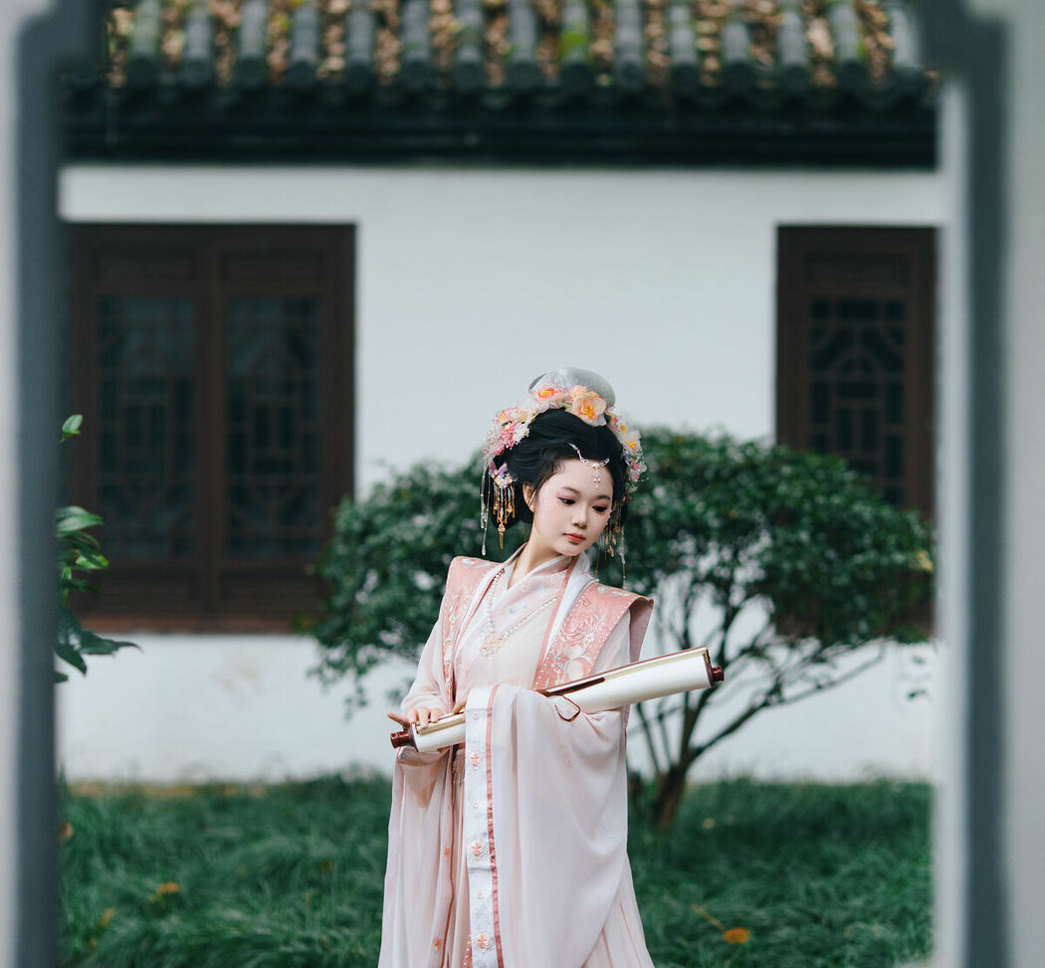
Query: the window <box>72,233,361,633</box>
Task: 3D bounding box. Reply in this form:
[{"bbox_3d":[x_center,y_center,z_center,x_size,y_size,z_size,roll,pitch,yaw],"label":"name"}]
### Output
[{"bbox_3d":[-1.149,-0.203,21.500,1.070,1.500,0.100,0,0,0],"label":"window"}]

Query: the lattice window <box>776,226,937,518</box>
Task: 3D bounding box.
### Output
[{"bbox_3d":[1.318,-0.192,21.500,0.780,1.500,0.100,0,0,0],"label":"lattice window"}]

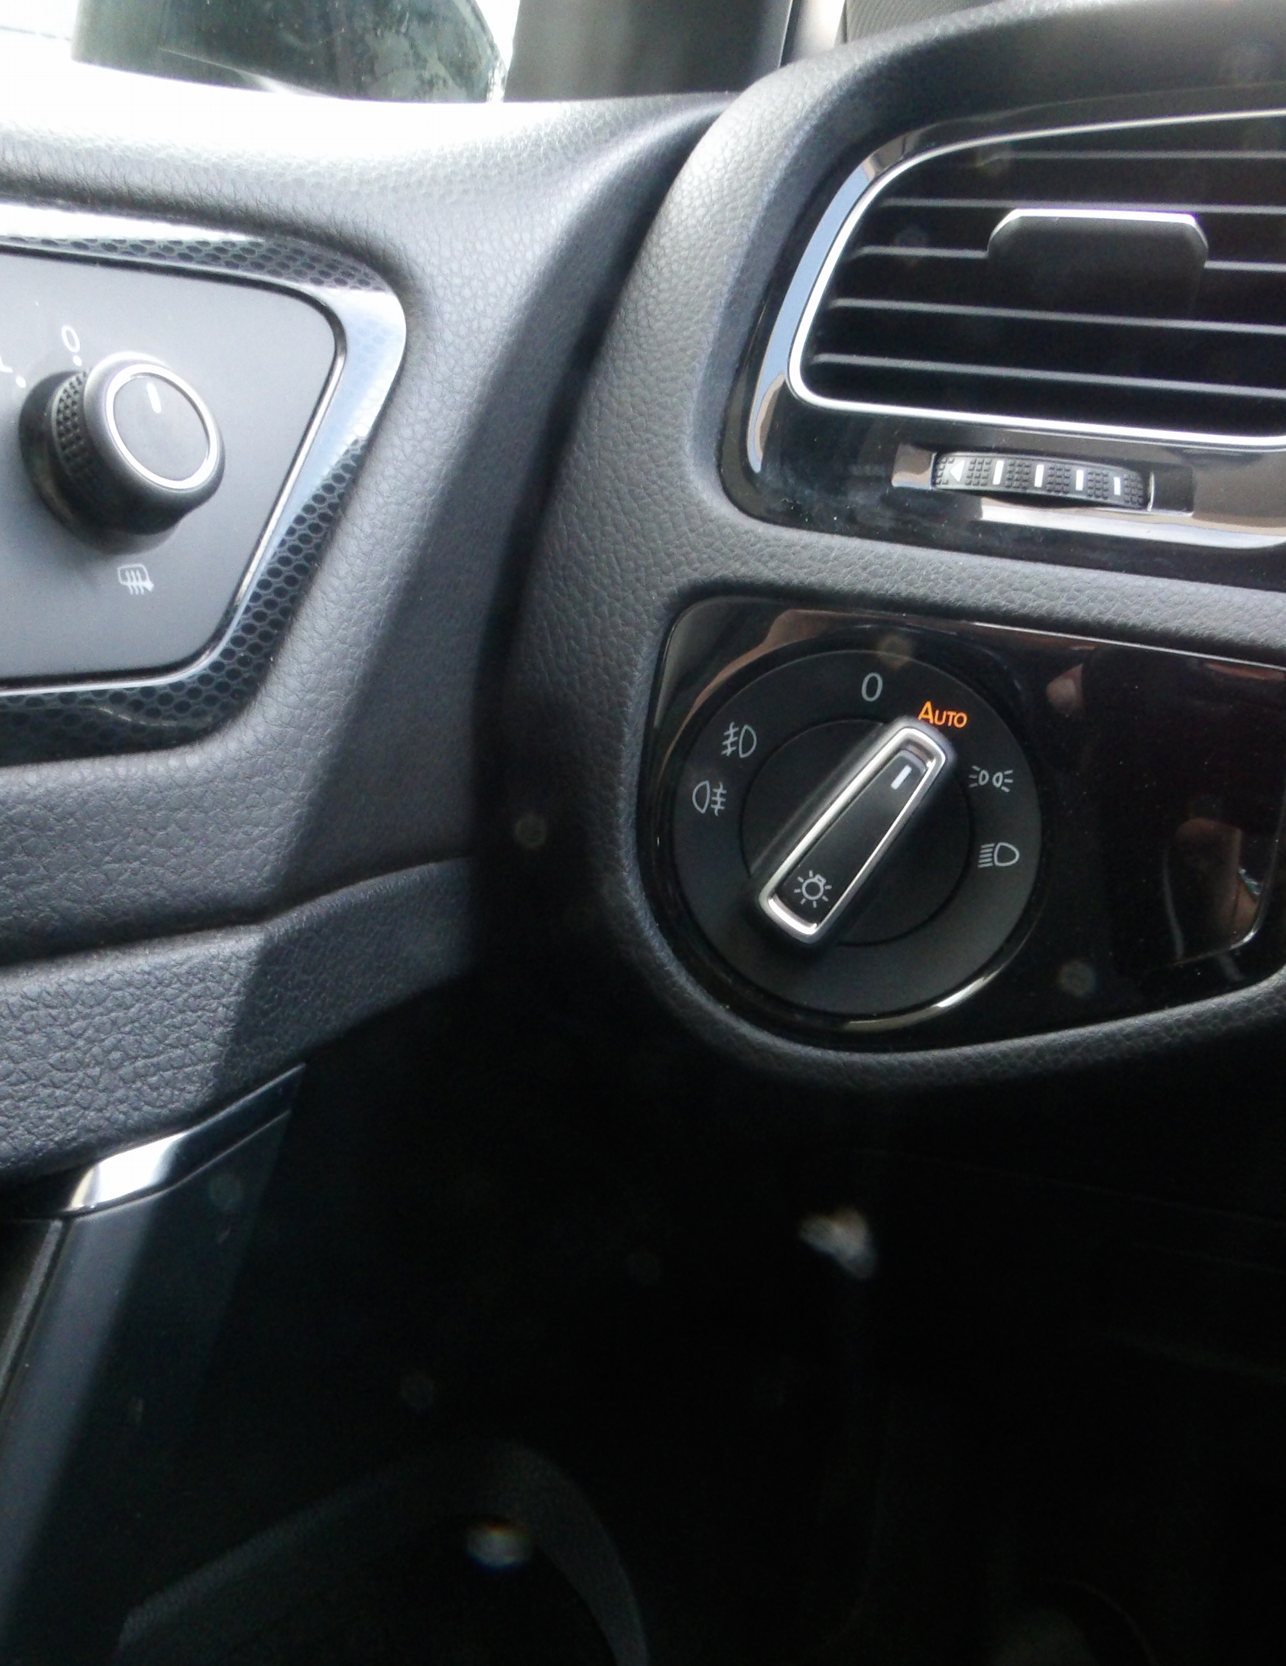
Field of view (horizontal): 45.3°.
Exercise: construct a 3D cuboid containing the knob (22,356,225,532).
[{"bbox_3d":[-0.074,-0.057,0.226,0.015,0.025,0.025,-16,4,35],"label":"knob"}]

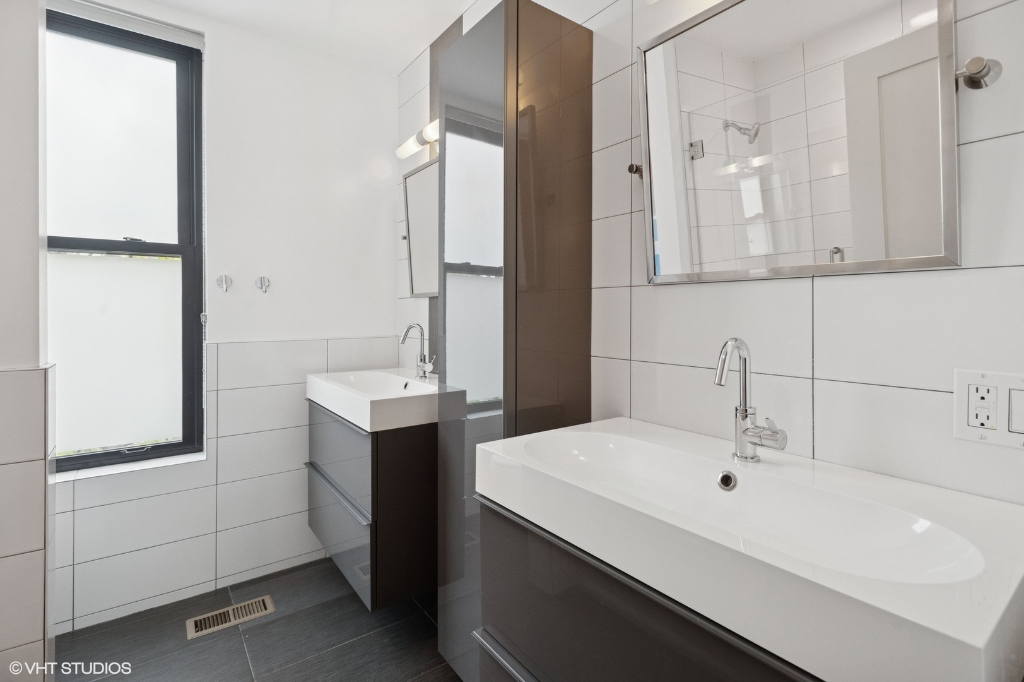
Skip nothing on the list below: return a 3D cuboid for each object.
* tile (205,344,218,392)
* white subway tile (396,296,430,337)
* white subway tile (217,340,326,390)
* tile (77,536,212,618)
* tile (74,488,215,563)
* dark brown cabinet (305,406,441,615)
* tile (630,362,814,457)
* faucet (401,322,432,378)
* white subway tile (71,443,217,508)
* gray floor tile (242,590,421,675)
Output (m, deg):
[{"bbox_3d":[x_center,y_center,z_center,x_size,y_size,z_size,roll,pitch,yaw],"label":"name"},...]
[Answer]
[{"bbox_3d":[-1.295,0.112,2.086,0.036,0.203,0.012,-1,1,-37],"label":"tile"},{"bbox_3d":[-0.495,-0.115,2.455,0.012,0.203,0.348,0,1,-37],"label":"white subway tile"},{"bbox_3d":[-1.088,0.104,2.226,0.457,0.203,0.010,-1,1,-37],"label":"white subway tile"},{"bbox_3d":[-1.460,0.932,1.950,0.457,0.203,0.010,-1,1,-37],"label":"tile"},{"bbox_3d":[-1.465,0.733,1.959,0.460,0.203,0.012,-1,1,-37],"label":"tile"},{"bbox_3d":[-0.507,0.573,2.056,0.483,0.590,0.797,-1,2,-37],"label":"dark brown cabinet"},{"bbox_3d":[0.468,0.167,1.151,0.010,0.203,0.457,0,1,-37],"label":"tile"},{"bbox_3d":[-0.411,0.046,2.096,0.155,0.243,0.106,-1,2,-37],"label":"faucet"},{"bbox_3d":[-1.458,0.526,1.950,0.457,0.203,0.010,-1,1,-37],"label":"white subway tile"},{"bbox_3d":[-0.683,1.090,1.875,0.608,0.010,0.303,-2,4,-37],"label":"gray floor tile"}]

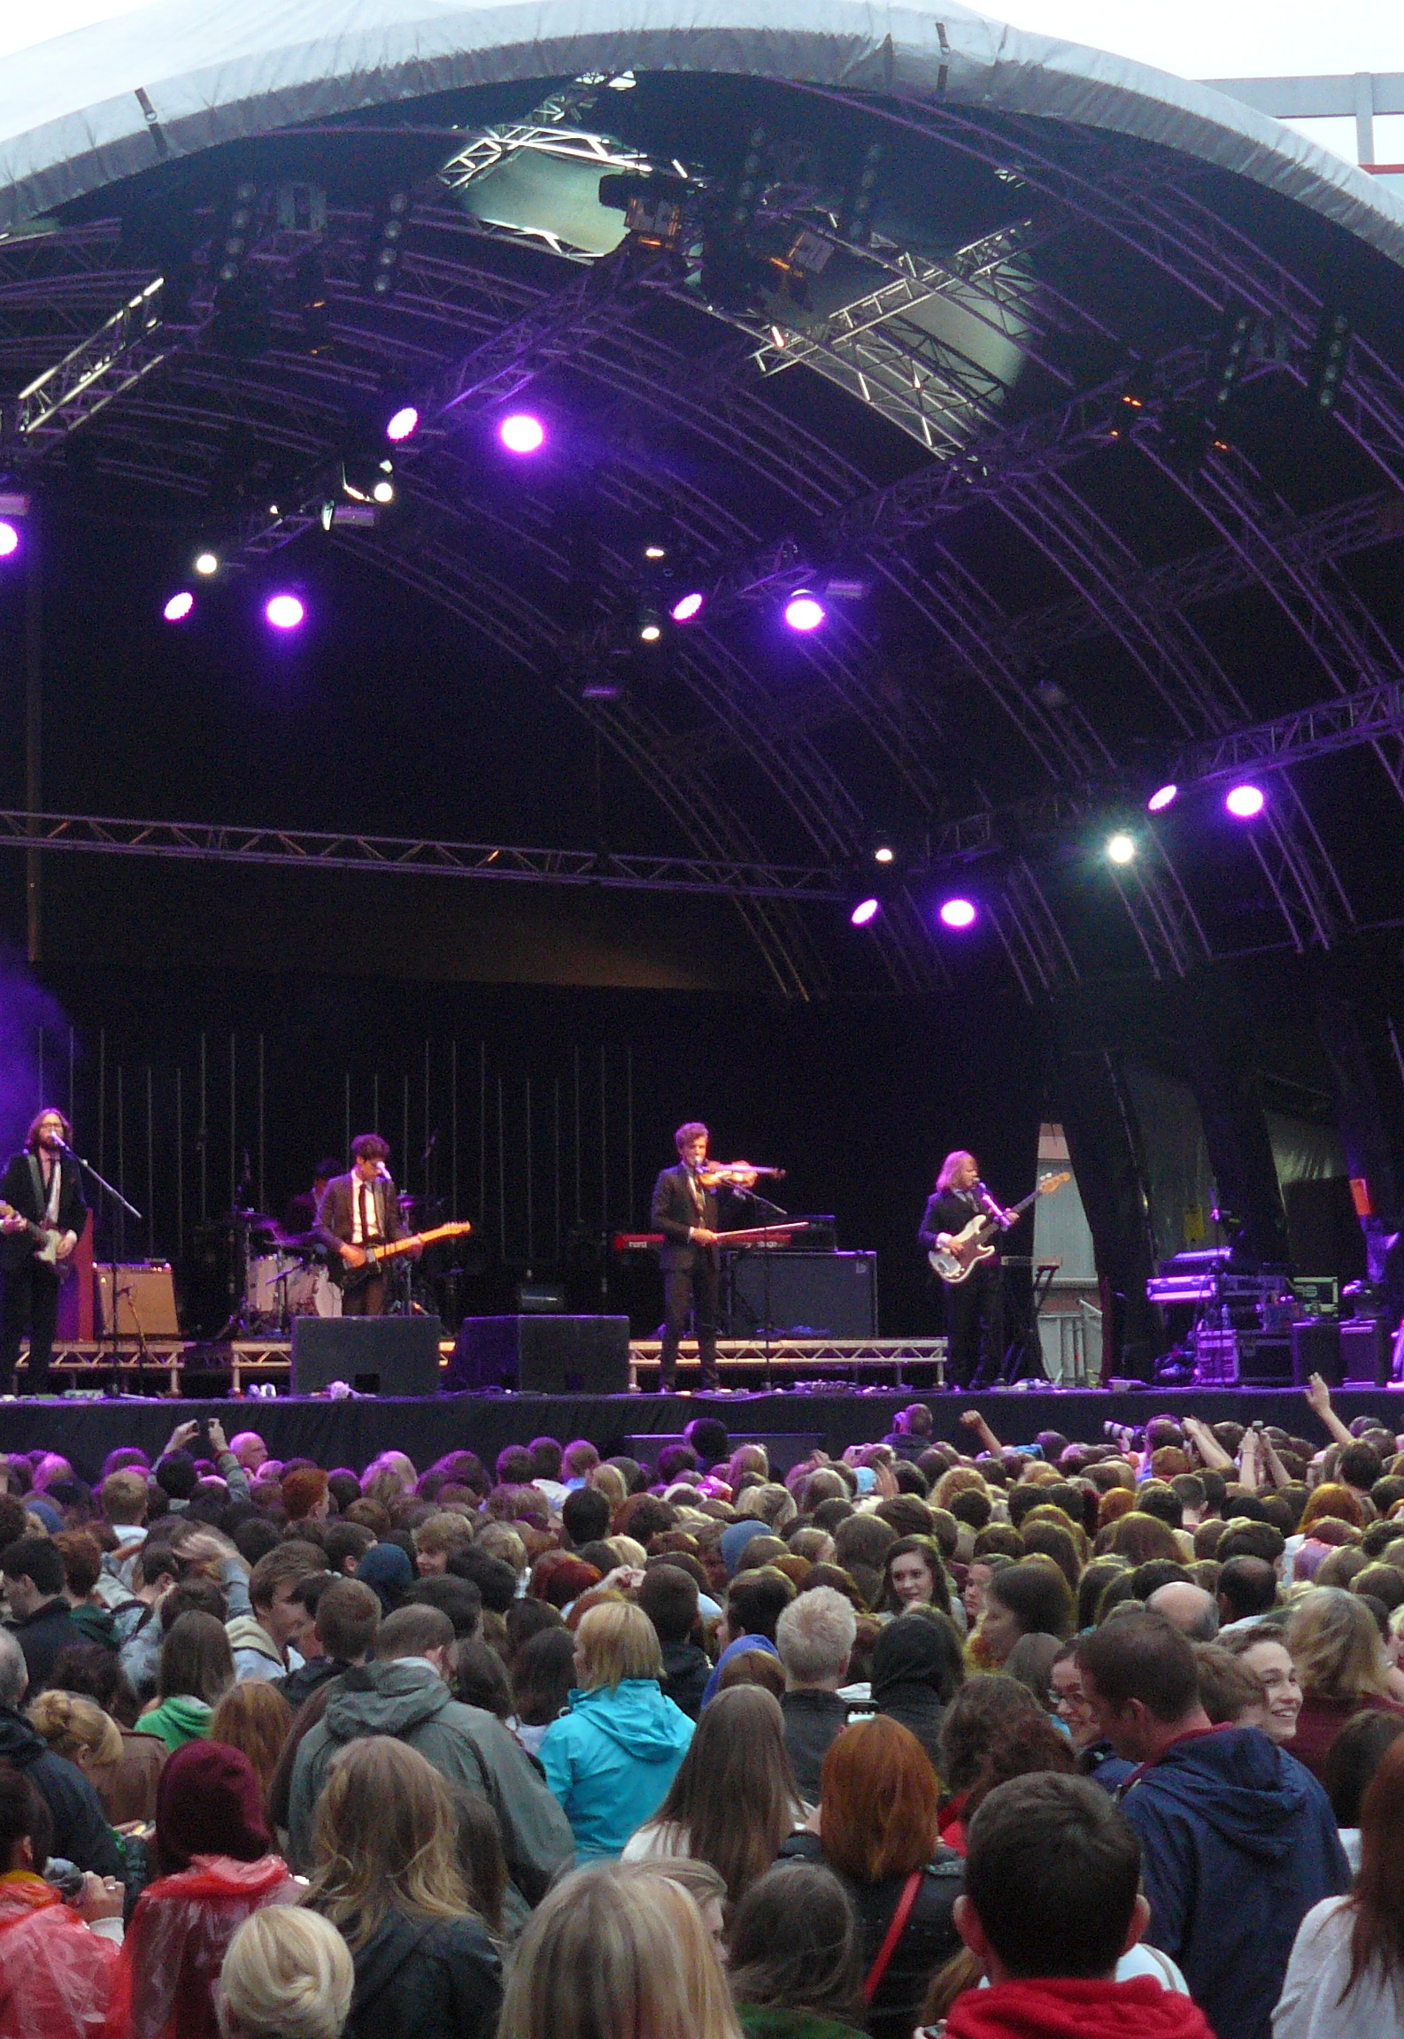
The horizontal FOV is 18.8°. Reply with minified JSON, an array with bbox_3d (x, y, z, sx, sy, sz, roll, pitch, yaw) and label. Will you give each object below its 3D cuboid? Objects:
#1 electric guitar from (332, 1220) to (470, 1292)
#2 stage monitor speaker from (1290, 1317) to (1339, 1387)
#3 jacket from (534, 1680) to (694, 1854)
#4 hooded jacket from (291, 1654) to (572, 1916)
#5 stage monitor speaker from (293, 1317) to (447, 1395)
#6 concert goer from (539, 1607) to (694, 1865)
[{"bbox_3d":[-1.927,1.505,27.200,0.970,0.320,0.080,-21,7,13],"label":"electric guitar"},{"bbox_3d":[4.378,2.382,30.200,0.400,0.460,0.450,-1,-5,6],"label":"stage monitor speaker"},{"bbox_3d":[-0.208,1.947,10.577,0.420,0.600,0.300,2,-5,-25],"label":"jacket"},{"bbox_3d":[-0.575,1.742,9.000,0.570,0.780,0.360,-2,-5,18],"label":"hooded jacket"},{"bbox_3d":[-2.018,2.018,25.500,0.870,0.470,0.620,0,-5,-9],"label":"stage monitor speaker"},{"bbox_3d":[-0.206,2.255,10.540,0.430,1.600,0.310,2,-5,-25],"label":"concert goer"}]

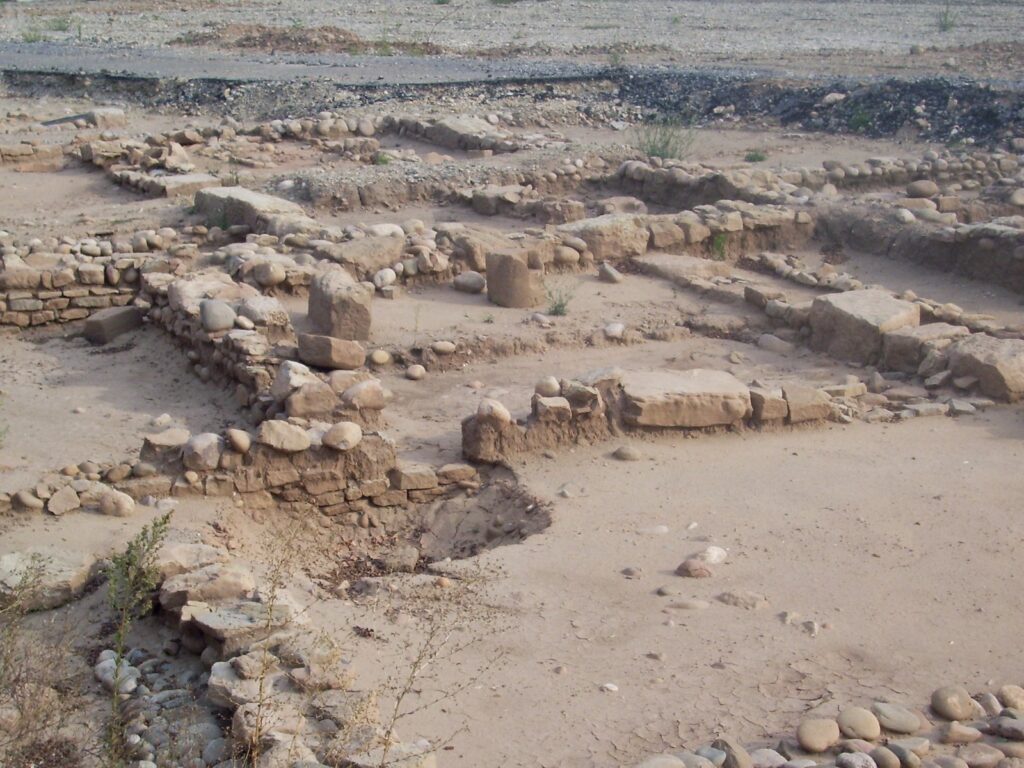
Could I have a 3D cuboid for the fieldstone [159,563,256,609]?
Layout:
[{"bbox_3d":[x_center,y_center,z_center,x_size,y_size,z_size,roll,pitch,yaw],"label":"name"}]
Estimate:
[{"bbox_3d":[-1.561,1.031,9.400,0.460,0.140,0.270,-3,17,-10],"label":"fieldstone"}]

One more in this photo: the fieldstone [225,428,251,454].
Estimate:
[{"bbox_3d":[-1.726,0.362,11.550,0.155,0.150,0.145,0,17,0],"label":"fieldstone"}]

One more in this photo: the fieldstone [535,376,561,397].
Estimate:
[{"bbox_3d":[0.236,0.017,12.200,0.160,0.130,0.145,0,17,0],"label":"fieldstone"}]

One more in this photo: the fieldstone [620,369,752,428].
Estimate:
[{"bbox_3d":[1.213,0.097,12.850,0.820,0.220,0.580,-2,17,-6],"label":"fieldstone"}]

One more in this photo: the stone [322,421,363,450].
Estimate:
[{"bbox_3d":[-0.980,0.281,10.578,0.225,0.160,0.195,0,15,0],"label":"stone"}]

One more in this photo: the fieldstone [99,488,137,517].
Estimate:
[{"bbox_3d":[-2.386,0.716,11.100,0.230,0.150,0.180,-3,17,-10],"label":"fieldstone"}]

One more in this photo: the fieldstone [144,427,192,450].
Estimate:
[{"bbox_3d":[-2.023,0.287,10.748,0.265,0.120,0.210,0,15,0],"label":"fieldstone"}]

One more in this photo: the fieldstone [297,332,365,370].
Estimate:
[{"bbox_3d":[-1.265,-0.262,12.905,0.410,0.200,0.280,3,15,12],"label":"fieldstone"}]

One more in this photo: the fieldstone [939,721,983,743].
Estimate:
[{"bbox_3d":[1.796,1.375,7.312,0.170,0.085,0.125,0,15,0],"label":"fieldstone"}]

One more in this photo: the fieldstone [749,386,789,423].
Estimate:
[{"bbox_3d":[1.653,0.132,11.820,0.165,0.140,0.230,-2,17,-8],"label":"fieldstone"}]

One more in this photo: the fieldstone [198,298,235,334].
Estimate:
[{"bbox_3d":[-2.017,-0.469,12.562,0.250,0.215,0.230,0,17,0],"label":"fieldstone"}]

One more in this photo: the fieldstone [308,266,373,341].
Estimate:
[{"bbox_3d":[-1.353,-0.647,14.450,0.380,0.460,0.500,-6,17,-19],"label":"fieldstone"}]

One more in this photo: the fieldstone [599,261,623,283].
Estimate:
[{"bbox_3d":[0.813,-0.919,14.990,0.200,0.165,0.170,0,17,0],"label":"fieldstone"}]

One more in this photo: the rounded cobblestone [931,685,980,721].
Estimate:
[{"bbox_3d":[1.817,1.288,7.539,0.185,0.135,0.165,0,15,0],"label":"rounded cobblestone"}]

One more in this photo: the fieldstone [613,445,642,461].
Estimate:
[{"bbox_3d":[0.759,0.450,12.050,0.175,0.085,0.150,0,17,0],"label":"fieldstone"}]

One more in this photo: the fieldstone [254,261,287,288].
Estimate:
[{"bbox_3d":[-1.922,-0.896,14.570,0.270,0.200,0.220,0,15,0],"label":"fieldstone"}]

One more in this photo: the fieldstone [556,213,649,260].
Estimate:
[{"bbox_3d":[0.846,-1.370,17.150,0.760,0.340,0.380,-7,18,-21],"label":"fieldstone"}]

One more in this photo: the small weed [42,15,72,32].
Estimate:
[{"bbox_3d":[-7.680,-6.094,31.000,0.450,0.270,0.400,0,16,0],"label":"small weed"}]

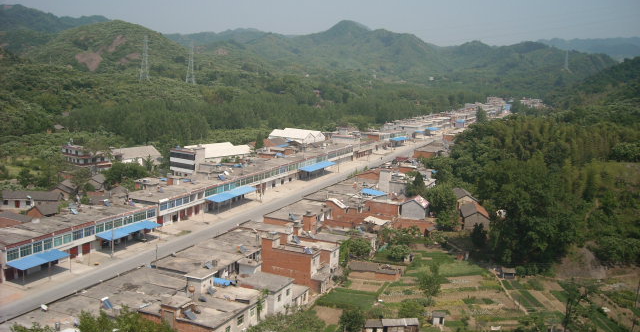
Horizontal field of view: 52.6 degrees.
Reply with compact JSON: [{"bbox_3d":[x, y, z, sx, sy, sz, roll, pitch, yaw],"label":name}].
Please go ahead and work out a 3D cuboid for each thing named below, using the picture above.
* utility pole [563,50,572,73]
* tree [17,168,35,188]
[{"bbox_3d":[458.971,-194.344,1200.000,9.500,38.000,8.500,1,10,0],"label":"utility pole"},{"bbox_3d":[-110.527,4.693,242.389,6.742,7.621,6.742,1,10,0],"label":"tree"}]

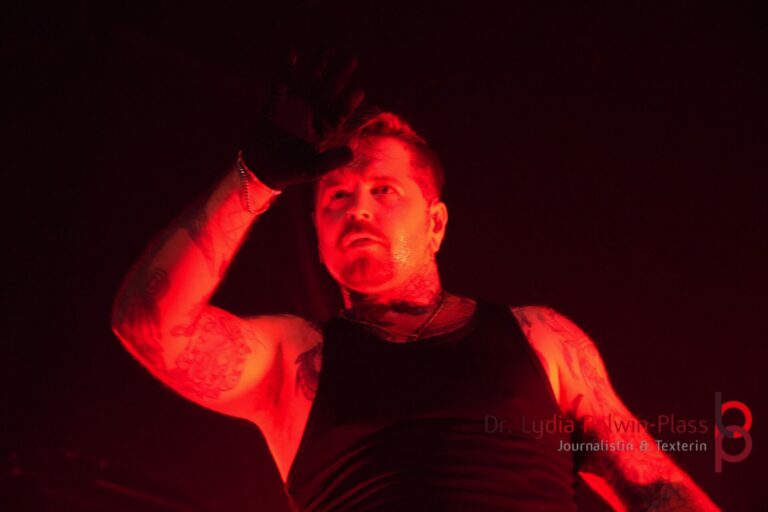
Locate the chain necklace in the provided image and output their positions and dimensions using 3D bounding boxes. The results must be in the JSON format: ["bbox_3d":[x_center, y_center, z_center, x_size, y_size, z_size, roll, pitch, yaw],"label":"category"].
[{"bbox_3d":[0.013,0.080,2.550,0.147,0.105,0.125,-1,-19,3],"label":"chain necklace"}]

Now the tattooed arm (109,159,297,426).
[{"bbox_3d":[-0.241,0.043,2.470,0.250,0.330,0.250,-3,-19,8],"label":"tattooed arm"}]

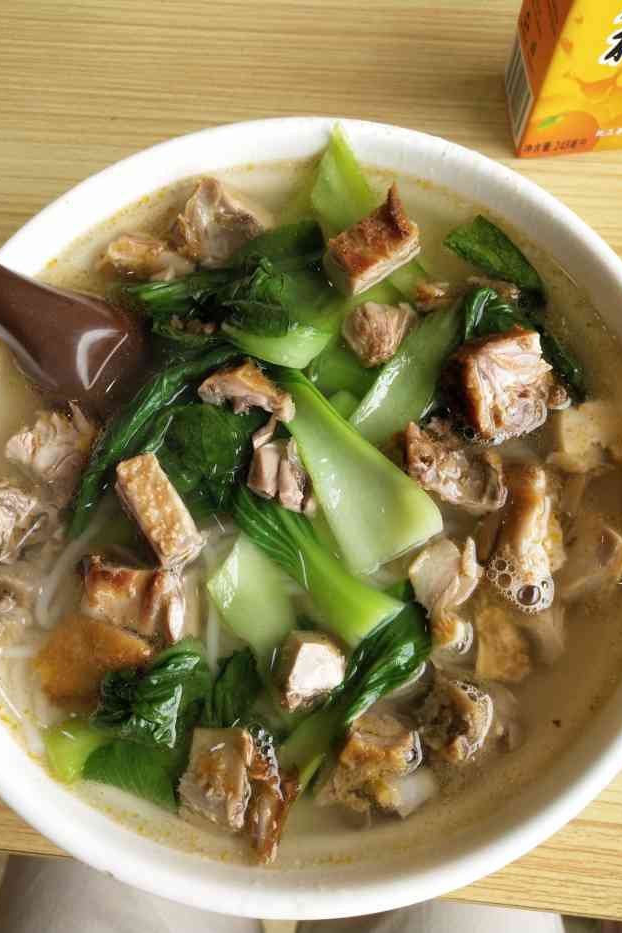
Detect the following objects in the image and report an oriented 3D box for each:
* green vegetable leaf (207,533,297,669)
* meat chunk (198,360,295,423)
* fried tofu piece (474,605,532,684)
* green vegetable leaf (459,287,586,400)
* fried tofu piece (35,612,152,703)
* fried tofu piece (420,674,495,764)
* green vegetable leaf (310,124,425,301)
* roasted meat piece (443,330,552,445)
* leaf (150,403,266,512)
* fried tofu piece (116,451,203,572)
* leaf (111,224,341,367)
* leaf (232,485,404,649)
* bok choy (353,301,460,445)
[{"bbox_3d":[-0.016,0.036,0.218,0.017,0.012,0.031,-23,76,-3],"label":"green vegetable leaf"},{"bbox_3d":[-0.017,-0.021,0.224,0.027,0.012,0.013,12,77,5],"label":"meat chunk"},{"bbox_3d":[0.054,0.051,0.230,0.014,0.014,0.020,-4,76,0],"label":"fried tofu piece"},{"bbox_3d":[0.064,-0.036,0.243,0.021,0.016,0.040,-43,79,-9],"label":"green vegetable leaf"},{"bbox_3d":[-0.060,0.054,0.223,0.027,0.019,0.023,23,77,8],"label":"fried tofu piece"},{"bbox_3d":[0.037,0.064,0.207,0.017,0.016,0.019,-8,76,0],"label":"fried tofu piece"},{"bbox_3d":[0.013,-0.078,0.252,0.021,0.022,0.059,-26,75,-5],"label":"green vegetable leaf"},{"bbox_3d":[0.056,-0.023,0.237,0.026,0.025,0.030,-7,76,0],"label":"roasted meat piece"},{"bbox_3d":[-0.029,-0.002,0.225,0.031,0.010,0.026,-13,76,-1],"label":"leaf"},{"bbox_3d":[-0.040,0.012,0.218,0.011,0.013,0.030,-27,77,-4],"label":"fried tofu piece"},{"bbox_3d":[-0.023,-0.050,0.235,0.064,0.019,0.033,6,76,4],"label":"leaf"},{"bbox_3d":[0.002,0.027,0.215,0.056,0.015,0.018,42,81,11],"label":"leaf"},{"bbox_3d":[0.028,-0.029,0.245,0.020,0.014,0.051,35,79,9],"label":"bok choy"}]

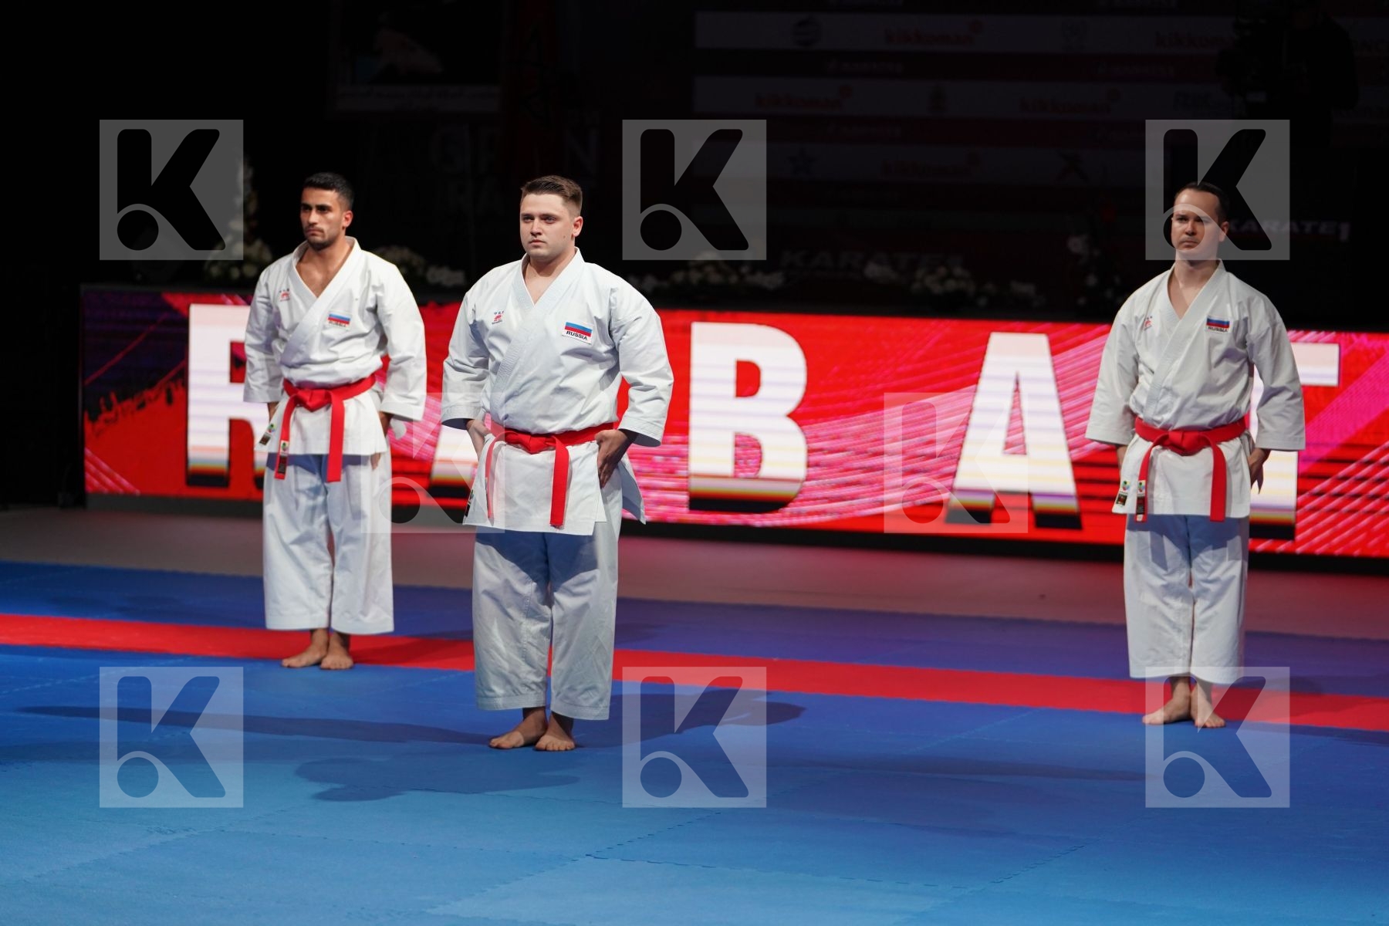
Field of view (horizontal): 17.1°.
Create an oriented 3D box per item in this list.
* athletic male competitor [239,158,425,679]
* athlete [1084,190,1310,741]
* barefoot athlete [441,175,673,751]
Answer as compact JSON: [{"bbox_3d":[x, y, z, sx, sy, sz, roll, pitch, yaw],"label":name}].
[{"bbox_3d":[-1.247,-0.152,16.023,0.680,1.694,0.386,3,3,20],"label":"athletic male competitor"},{"bbox_3d":[1.593,-0.034,14.823,0.710,1.723,0.386,3,3,20],"label":"athlete"},{"bbox_3d":[-0.414,-0.006,13.751,0.721,1.686,0.386,3,3,20],"label":"barefoot athlete"}]

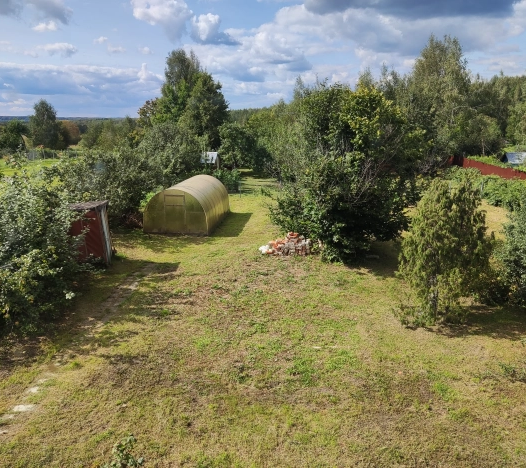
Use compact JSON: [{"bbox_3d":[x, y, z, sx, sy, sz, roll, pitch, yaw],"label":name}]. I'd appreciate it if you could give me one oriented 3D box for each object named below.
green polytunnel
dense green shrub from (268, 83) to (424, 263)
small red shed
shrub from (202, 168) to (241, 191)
[{"bbox_3d":[-3.686,-1.721,23.164,3.000,2.100,5.900,2,14,5],"label":"green polytunnel"},{"bbox_3d":[3.199,-2.312,17.326,5.800,6.300,5.200,2,14,6],"label":"dense green shrub"},{"bbox_3d":[-6.199,-0.081,16.272,1.300,2.200,1.250,-1,14,-7],"label":"small red shed"},{"bbox_3d":[-3.067,-4.038,33.247,2.800,1.750,2.000,1,14,0],"label":"shrub"}]

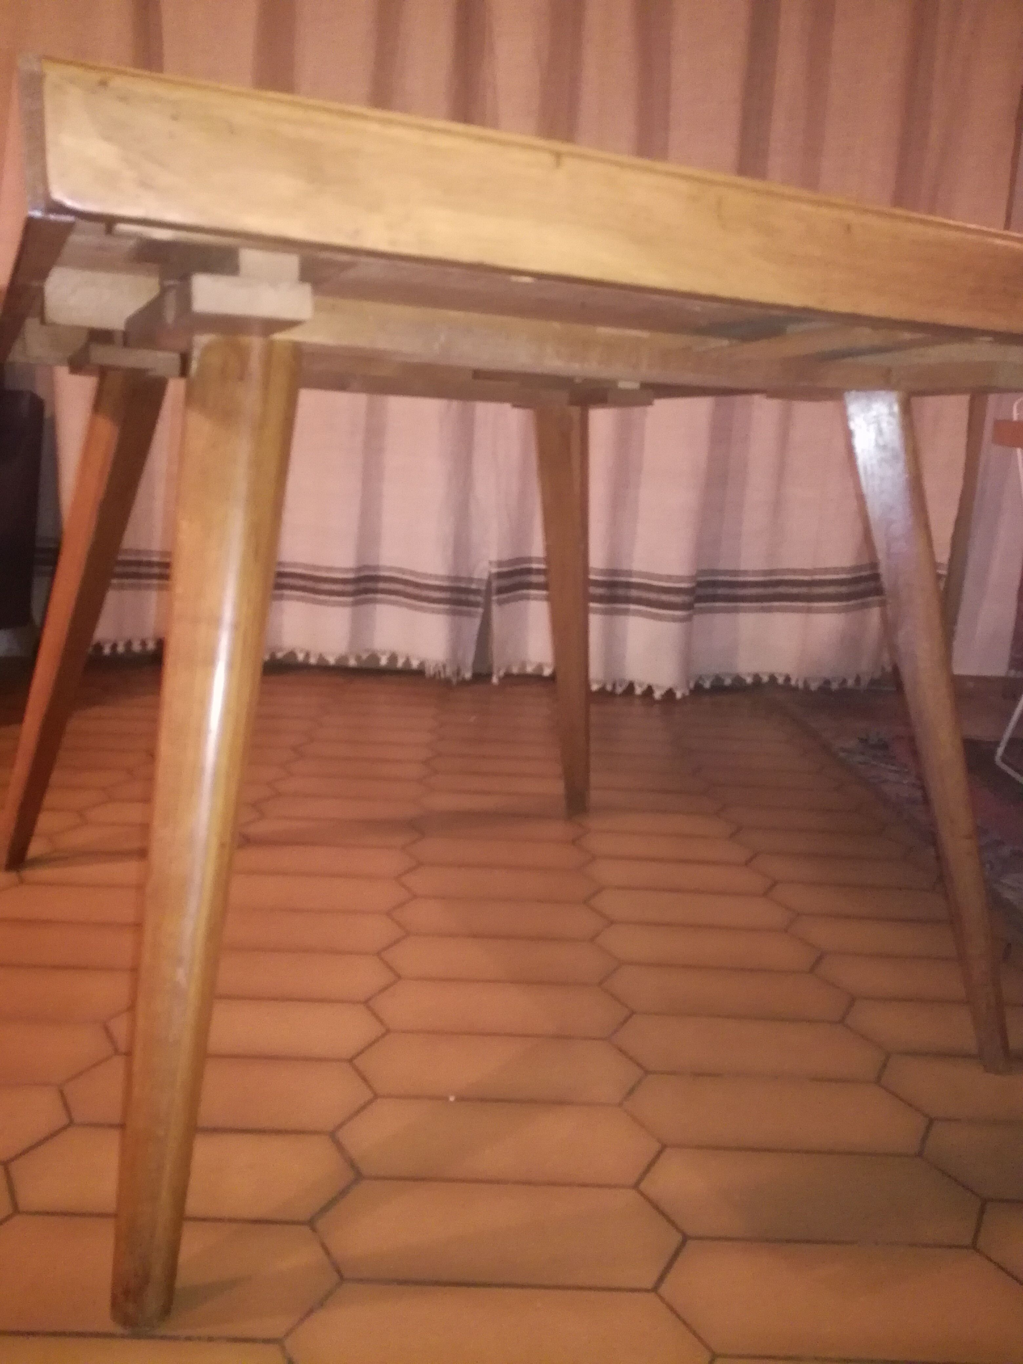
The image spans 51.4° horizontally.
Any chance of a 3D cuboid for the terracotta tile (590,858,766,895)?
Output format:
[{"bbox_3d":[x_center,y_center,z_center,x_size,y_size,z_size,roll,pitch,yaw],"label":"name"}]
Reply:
[{"bbox_3d":[0.236,0.282,1.511,0.280,0.012,0.106,3,12,-1],"label":"terracotta tile"}]

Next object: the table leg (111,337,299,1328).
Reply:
[{"bbox_3d":[-0.216,0.093,0.724,0.068,0.674,0.062,5,-2,18],"label":"table leg"}]

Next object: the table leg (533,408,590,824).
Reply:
[{"bbox_3d":[0.091,-0.089,1.645,0.068,0.669,0.062,4,25,18],"label":"table leg"}]

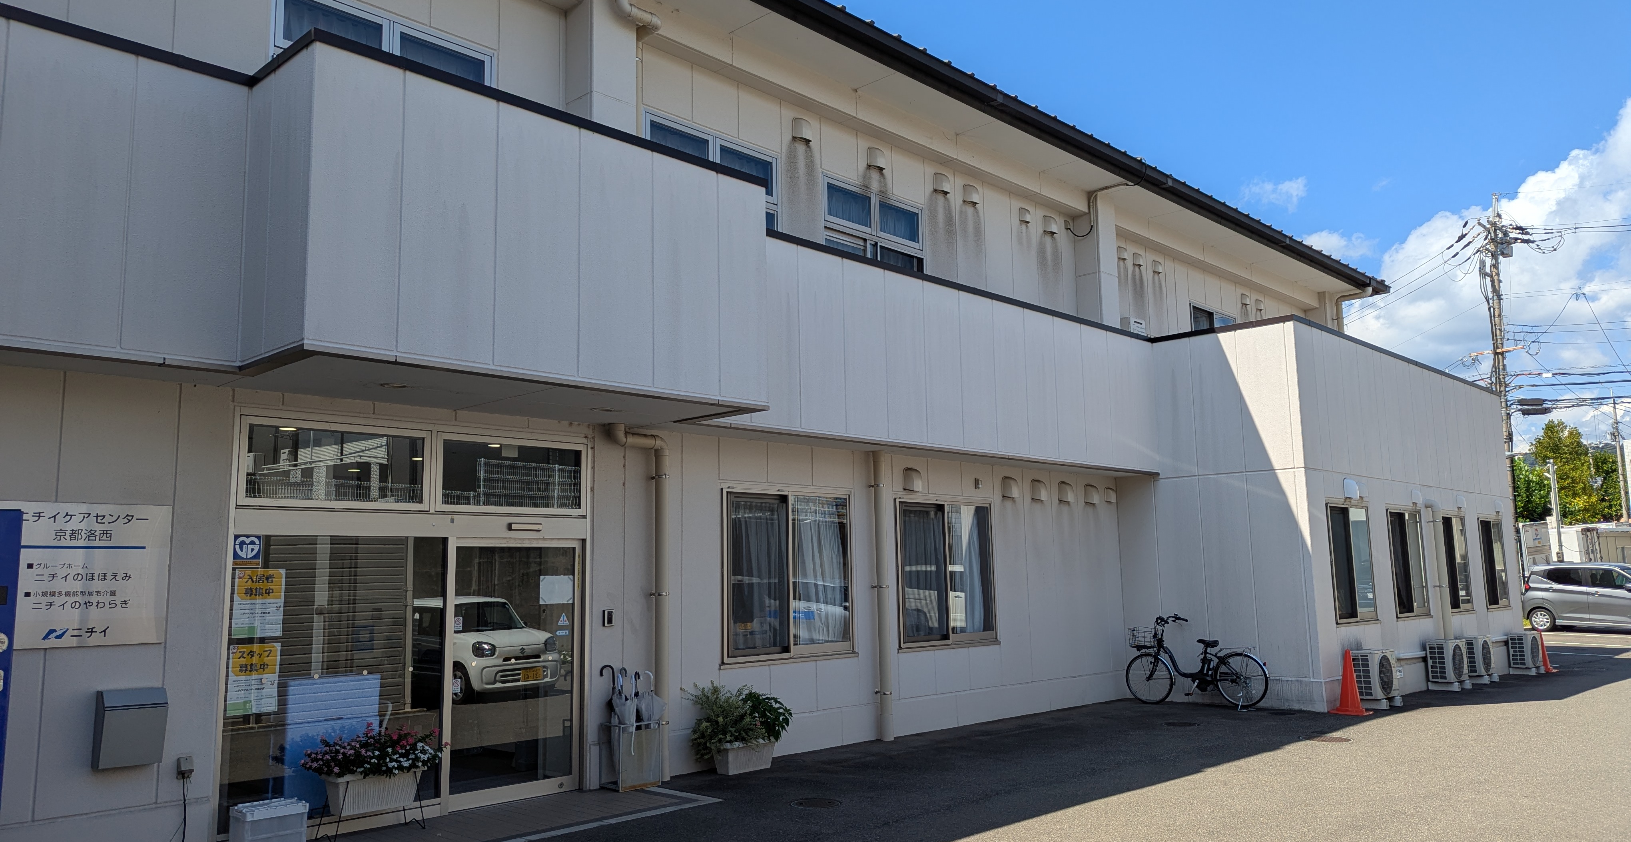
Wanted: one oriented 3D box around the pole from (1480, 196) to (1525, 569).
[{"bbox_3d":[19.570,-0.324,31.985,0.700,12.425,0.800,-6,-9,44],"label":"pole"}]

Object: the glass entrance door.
[{"bbox_3d":[-2.189,1.818,8.344,0.080,1.906,1.124,-9,-11,43],"label":"glass entrance door"}]

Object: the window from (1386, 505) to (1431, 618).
[{"bbox_3d":[8.167,1.951,15.577,0.090,1.444,1.429,-9,-11,43],"label":"window"}]

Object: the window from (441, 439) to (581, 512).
[{"bbox_3d":[-2.262,0.419,8.538,0.070,0.487,1.203,-8,-10,43],"label":"window"}]

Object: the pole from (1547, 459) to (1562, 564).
[{"bbox_3d":[21.093,3.386,32.184,0.160,4.590,0.160,-9,-11,43],"label":"pole"}]

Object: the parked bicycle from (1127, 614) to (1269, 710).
[{"bbox_3d":[4.592,2.905,13.721,1.786,1.084,0.562,-9,-11,43],"label":"parked bicycle"}]

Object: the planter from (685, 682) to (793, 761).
[{"bbox_3d":[-0.604,2.475,9.445,0.482,0.612,1.063,-9,-11,43],"label":"planter"}]

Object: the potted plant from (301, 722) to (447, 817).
[{"bbox_3d":[-2.850,2.225,7.316,0.360,0.530,0.900,-8,-10,43],"label":"potted plant"}]

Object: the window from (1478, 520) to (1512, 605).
[{"bbox_3d":[11.464,2.403,19.113,0.110,1.465,1.495,-9,-11,43],"label":"window"}]

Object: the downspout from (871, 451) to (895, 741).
[{"bbox_3d":[0.671,1.729,11.272,0.140,2.850,0.125,-9,-11,43],"label":"downspout"}]

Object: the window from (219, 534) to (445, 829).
[{"bbox_3d":[-3.132,1.652,7.449,0.080,1.775,1.423,-9,-11,43],"label":"window"}]

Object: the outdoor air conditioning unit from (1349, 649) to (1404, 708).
[{"bbox_3d":[6.630,3.063,13.484,0.330,0.638,0.800,-9,-11,43],"label":"outdoor air conditioning unit"}]

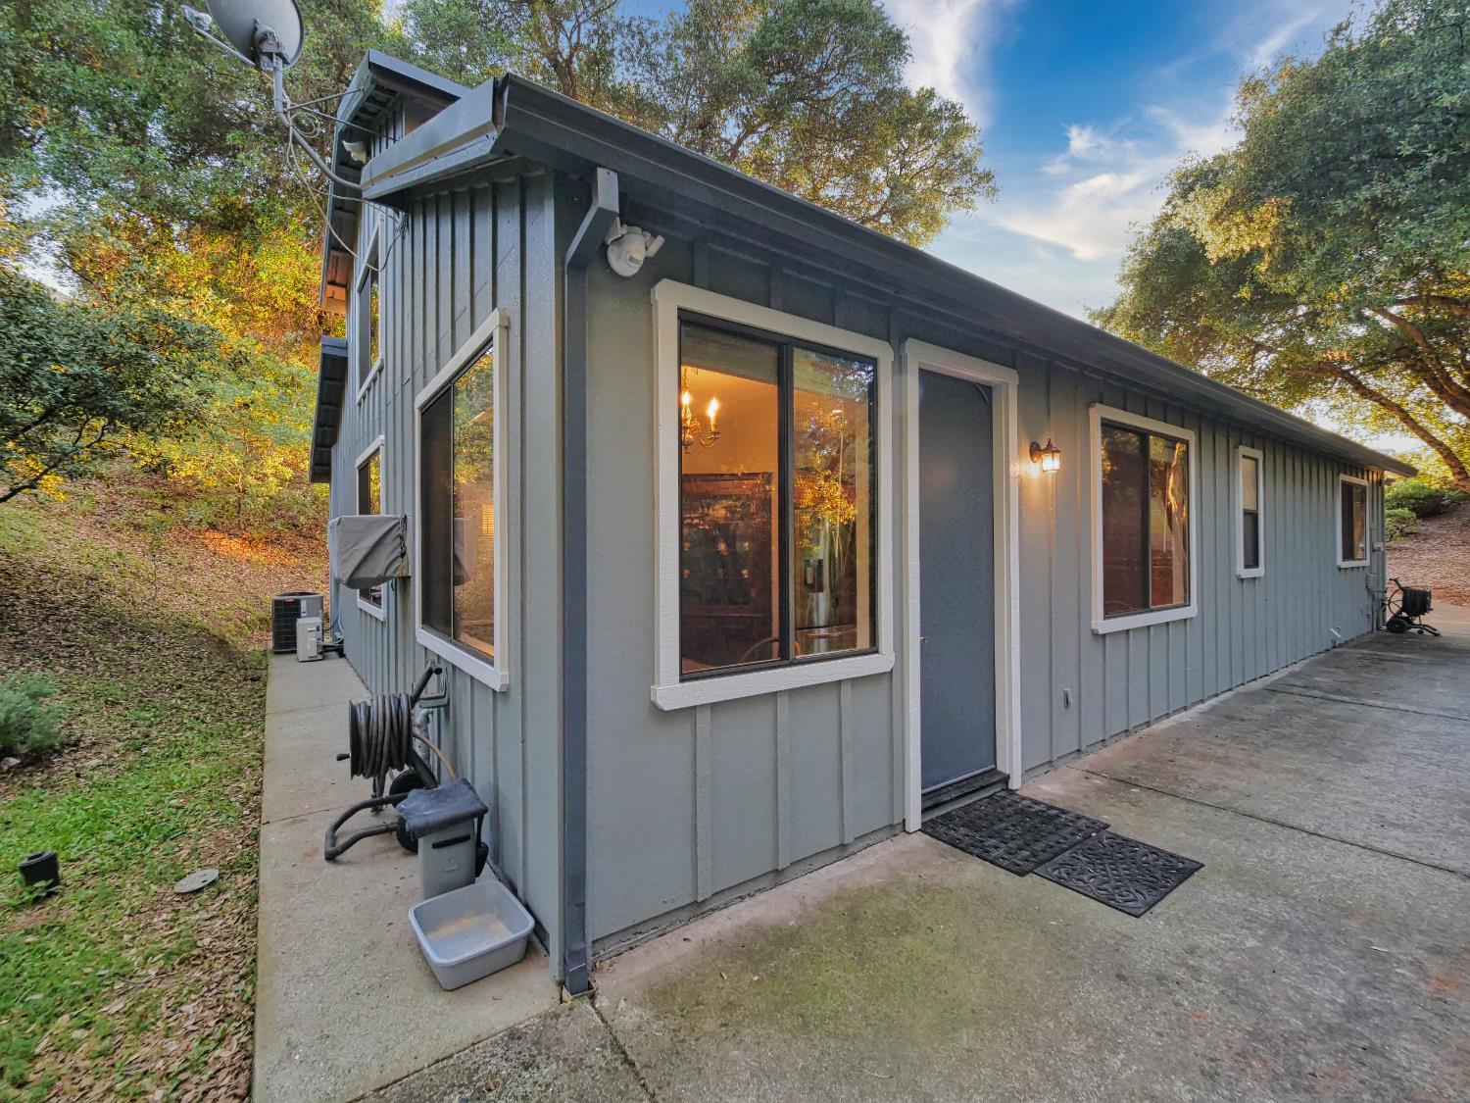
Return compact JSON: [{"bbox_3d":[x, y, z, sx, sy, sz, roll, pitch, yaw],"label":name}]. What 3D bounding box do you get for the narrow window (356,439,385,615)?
[{"bbox_3d":[-3.549,-0.186,5.761,0.100,1.573,2.139,0,0,-38],"label":"narrow window"}]

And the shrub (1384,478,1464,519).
[{"bbox_3d":[19.620,-1.527,17.000,1.800,1.150,2.600,0,0,-41],"label":"shrub"}]

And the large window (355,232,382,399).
[{"bbox_3d":[-3.523,-2.194,5.717,0.100,1.242,1.891,0,0,-38],"label":"large window"}]

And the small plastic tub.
[{"bbox_3d":[-0.932,1.333,2.091,0.325,0.105,0.430,0,0,-40],"label":"small plastic tub"}]

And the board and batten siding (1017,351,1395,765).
[{"bbox_3d":[6.330,0.009,6.829,11.431,2.663,0.090,0,0,-35],"label":"board and batten siding"}]

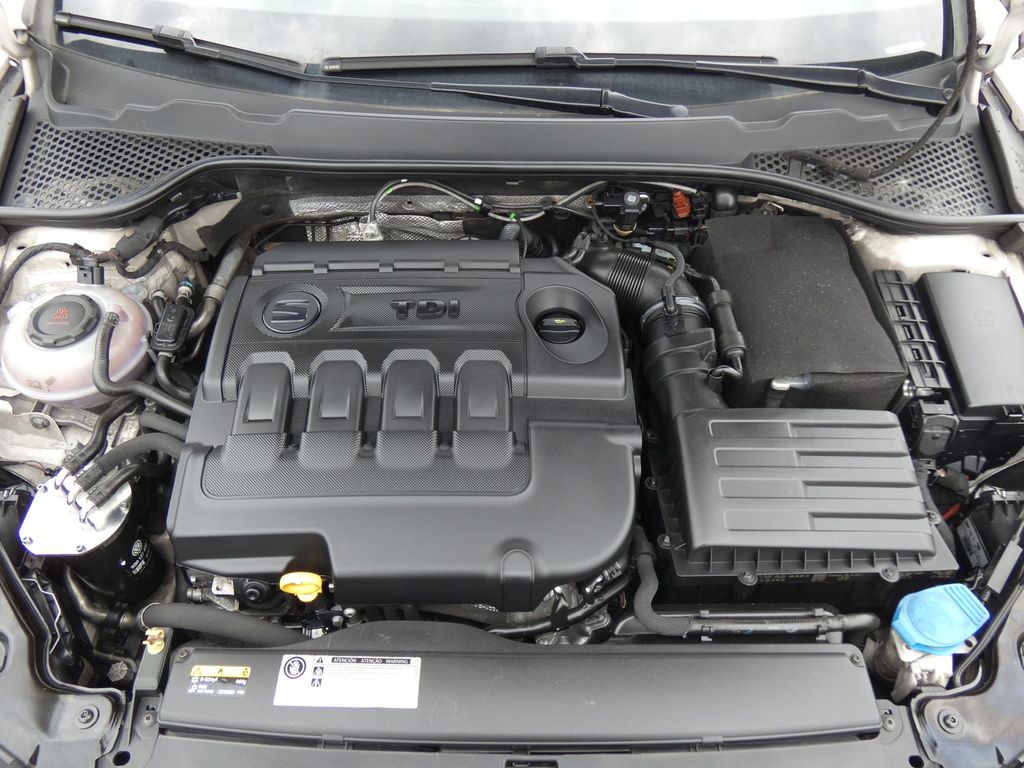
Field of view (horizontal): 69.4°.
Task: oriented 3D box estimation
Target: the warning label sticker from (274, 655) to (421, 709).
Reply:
[{"bbox_3d":[-0.164,0.298,0.740,0.141,0.001,0.051,0,50,0],"label":"warning label sticker"}]

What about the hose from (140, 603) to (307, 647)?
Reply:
[{"bbox_3d":[-0.341,0.284,0.870,0.200,0.045,0.045,0,50,0],"label":"hose"}]

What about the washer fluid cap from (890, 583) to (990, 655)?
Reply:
[{"bbox_3d":[0.462,0.253,0.795,0.086,0.027,0.073,-21,54,-17],"label":"washer fluid cap"}]

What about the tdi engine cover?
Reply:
[{"bbox_3d":[-0.112,0.025,0.927,0.525,0.165,0.455,0,54,0],"label":"tdi engine cover"}]

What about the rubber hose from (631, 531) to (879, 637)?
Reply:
[{"bbox_3d":[0.285,0.234,0.868,0.285,0.045,0.125,0,50,0],"label":"rubber hose"}]

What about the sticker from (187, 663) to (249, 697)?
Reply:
[{"bbox_3d":[-0.294,0.297,0.742,0.060,0.001,0.032,0,50,0],"label":"sticker"}]

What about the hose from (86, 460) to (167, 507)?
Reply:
[{"bbox_3d":[-0.450,0.118,0.865,0.100,0.038,0.060,0,50,0],"label":"hose"}]

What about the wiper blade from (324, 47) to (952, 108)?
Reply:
[{"bbox_3d":[0.187,-0.443,1.061,0.890,0.065,0.060,0,50,0],"label":"wiper blade"}]

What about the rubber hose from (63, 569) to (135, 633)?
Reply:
[{"bbox_3d":[-0.514,0.269,0.920,0.080,0.050,0.070,0,50,0],"label":"rubber hose"}]

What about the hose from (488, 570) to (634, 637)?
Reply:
[{"bbox_3d":[0.059,0.264,0.885,0.180,0.050,0.065,0,50,0],"label":"hose"}]

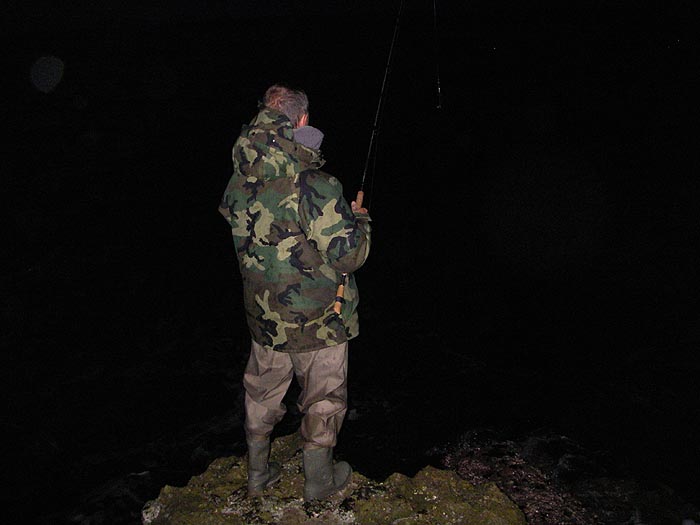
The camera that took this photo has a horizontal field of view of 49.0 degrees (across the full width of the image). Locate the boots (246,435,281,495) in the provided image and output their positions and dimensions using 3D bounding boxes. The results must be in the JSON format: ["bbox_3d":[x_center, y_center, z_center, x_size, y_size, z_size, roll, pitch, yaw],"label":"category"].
[{"bbox_3d":[-0.380,0.891,3.487,0.115,0.260,0.280,4,19,18],"label":"boots"}]

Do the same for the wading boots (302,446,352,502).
[{"bbox_3d":[-0.095,0.902,3.432,0.125,0.250,0.280,13,23,40],"label":"wading boots"}]

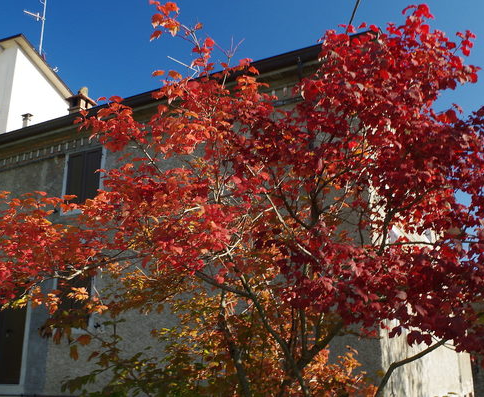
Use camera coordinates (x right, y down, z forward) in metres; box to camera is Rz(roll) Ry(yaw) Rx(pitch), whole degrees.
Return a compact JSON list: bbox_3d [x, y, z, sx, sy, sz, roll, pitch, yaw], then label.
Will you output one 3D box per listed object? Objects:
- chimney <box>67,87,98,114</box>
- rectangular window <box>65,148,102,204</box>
[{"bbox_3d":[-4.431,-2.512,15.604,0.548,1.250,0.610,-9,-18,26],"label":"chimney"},{"bbox_3d":[-3.574,-0.467,12.789,0.992,1.256,0.060,-9,-18,26],"label":"rectangular window"}]

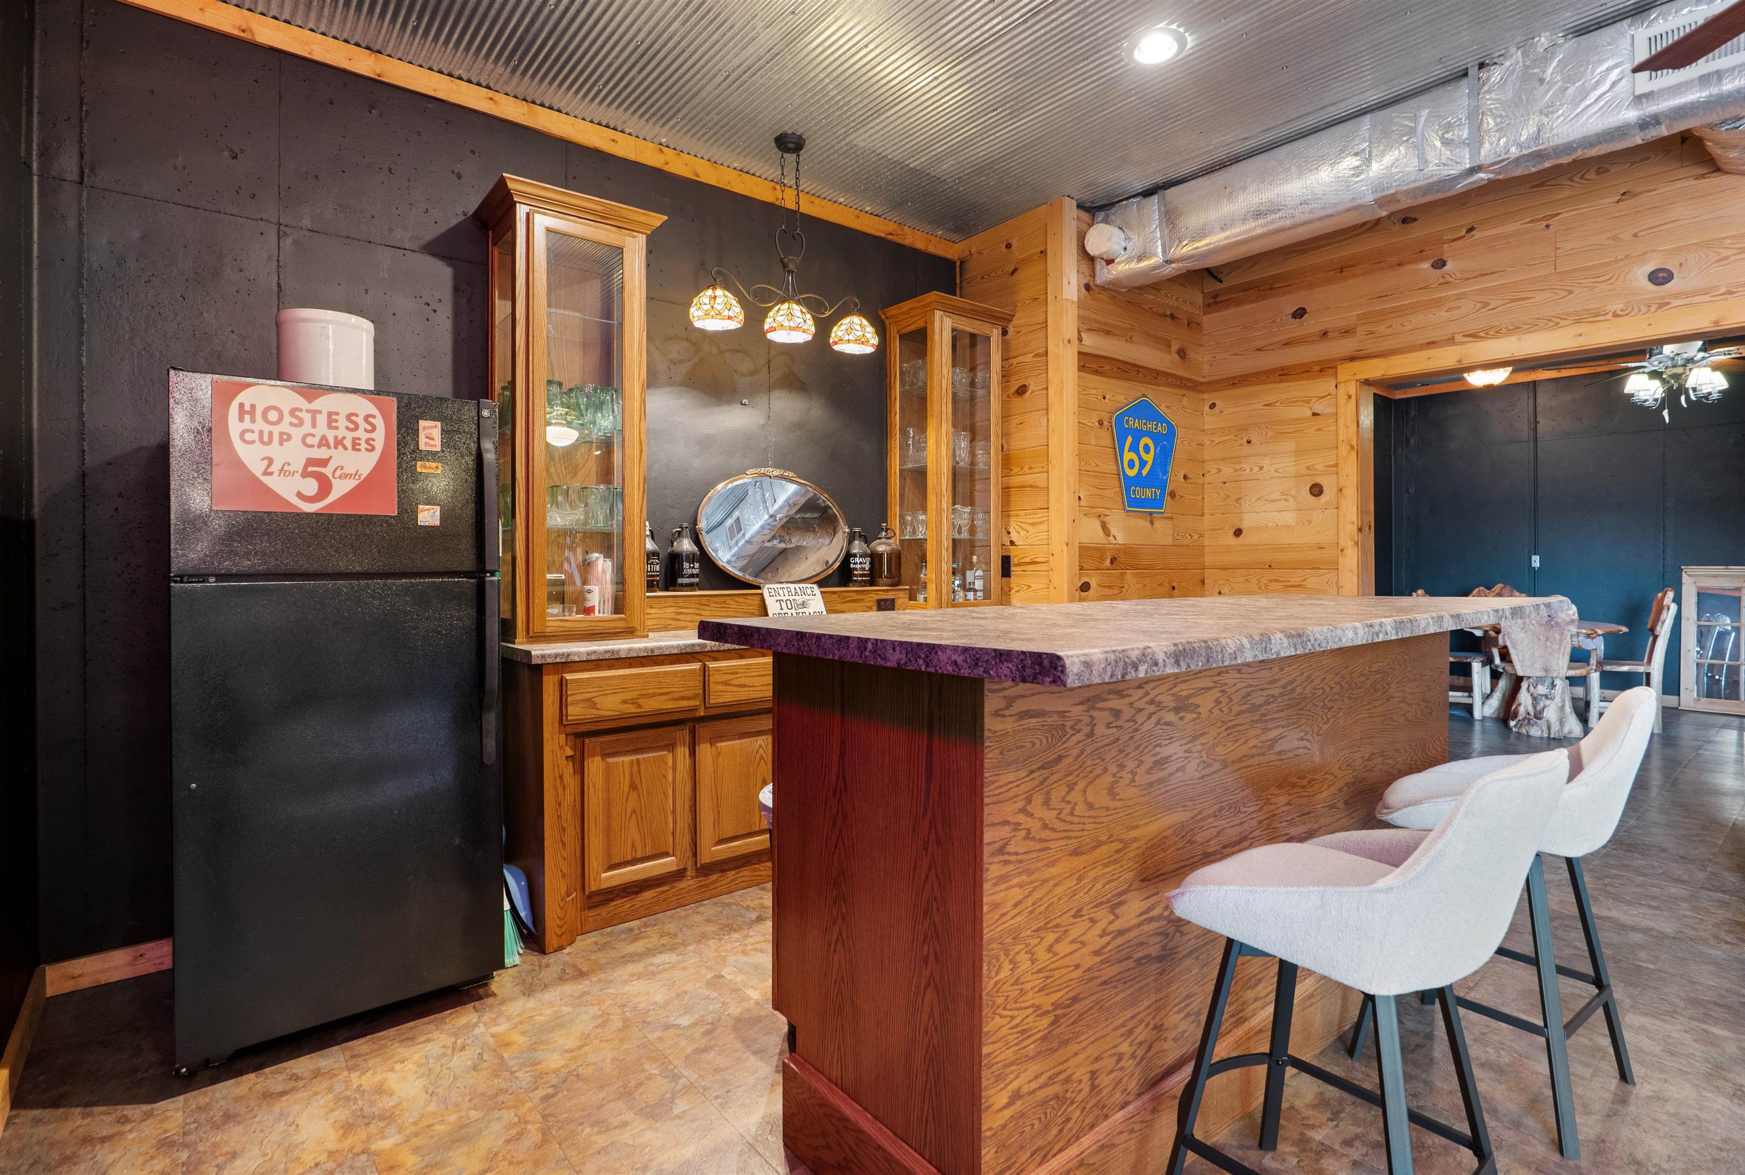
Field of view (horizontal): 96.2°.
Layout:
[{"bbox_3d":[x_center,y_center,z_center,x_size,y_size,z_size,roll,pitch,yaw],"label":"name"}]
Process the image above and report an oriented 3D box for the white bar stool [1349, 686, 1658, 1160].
[{"bbox_3d":[1.475,0.678,1.843,0.480,0.956,0.530,-1,2,-36],"label":"white bar stool"}]

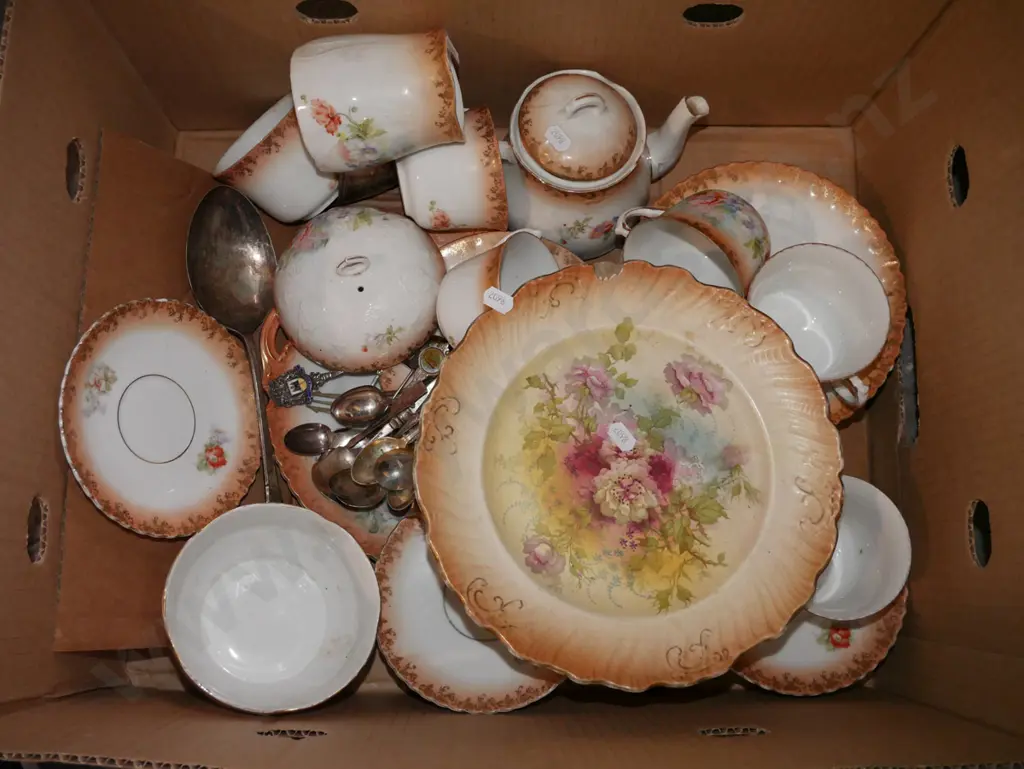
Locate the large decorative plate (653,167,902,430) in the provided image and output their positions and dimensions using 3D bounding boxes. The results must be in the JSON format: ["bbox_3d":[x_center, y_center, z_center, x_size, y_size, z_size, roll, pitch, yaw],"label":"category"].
[{"bbox_3d":[0.168,-0.056,0.672,0.184,0.024,0.184,0,79,-1],"label":"large decorative plate"}]

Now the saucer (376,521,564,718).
[{"bbox_3d":[-0.017,0.136,0.632,0.136,0.023,0.136,0,79,-1],"label":"saucer"}]

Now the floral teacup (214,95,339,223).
[{"bbox_3d":[-0.148,-0.148,0.685,0.086,0.084,0.070,-44,124,-1],"label":"floral teacup"}]

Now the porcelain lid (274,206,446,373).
[{"bbox_3d":[-0.100,-0.065,0.672,0.112,0.052,0.112,0,74,0],"label":"porcelain lid"}]

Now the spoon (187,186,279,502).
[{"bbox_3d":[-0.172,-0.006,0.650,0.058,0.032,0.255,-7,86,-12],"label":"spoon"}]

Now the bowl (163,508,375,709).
[{"bbox_3d":[-0.149,0.140,0.617,0.124,0.058,0.124,0,72,-18],"label":"bowl"}]

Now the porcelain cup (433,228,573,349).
[{"bbox_3d":[-0.012,-0.060,0.659,0.062,0.084,0.098,-5,50,28],"label":"porcelain cup"}]

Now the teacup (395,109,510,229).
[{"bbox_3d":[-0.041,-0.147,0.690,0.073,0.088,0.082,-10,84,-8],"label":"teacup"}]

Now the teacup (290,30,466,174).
[{"bbox_3d":[-0.081,-0.172,0.612,0.099,0.087,0.081,-6,84,-1],"label":"teacup"}]

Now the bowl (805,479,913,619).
[{"bbox_3d":[0.195,0.103,0.623,0.086,0.056,0.086,0,79,-1],"label":"bowl"}]

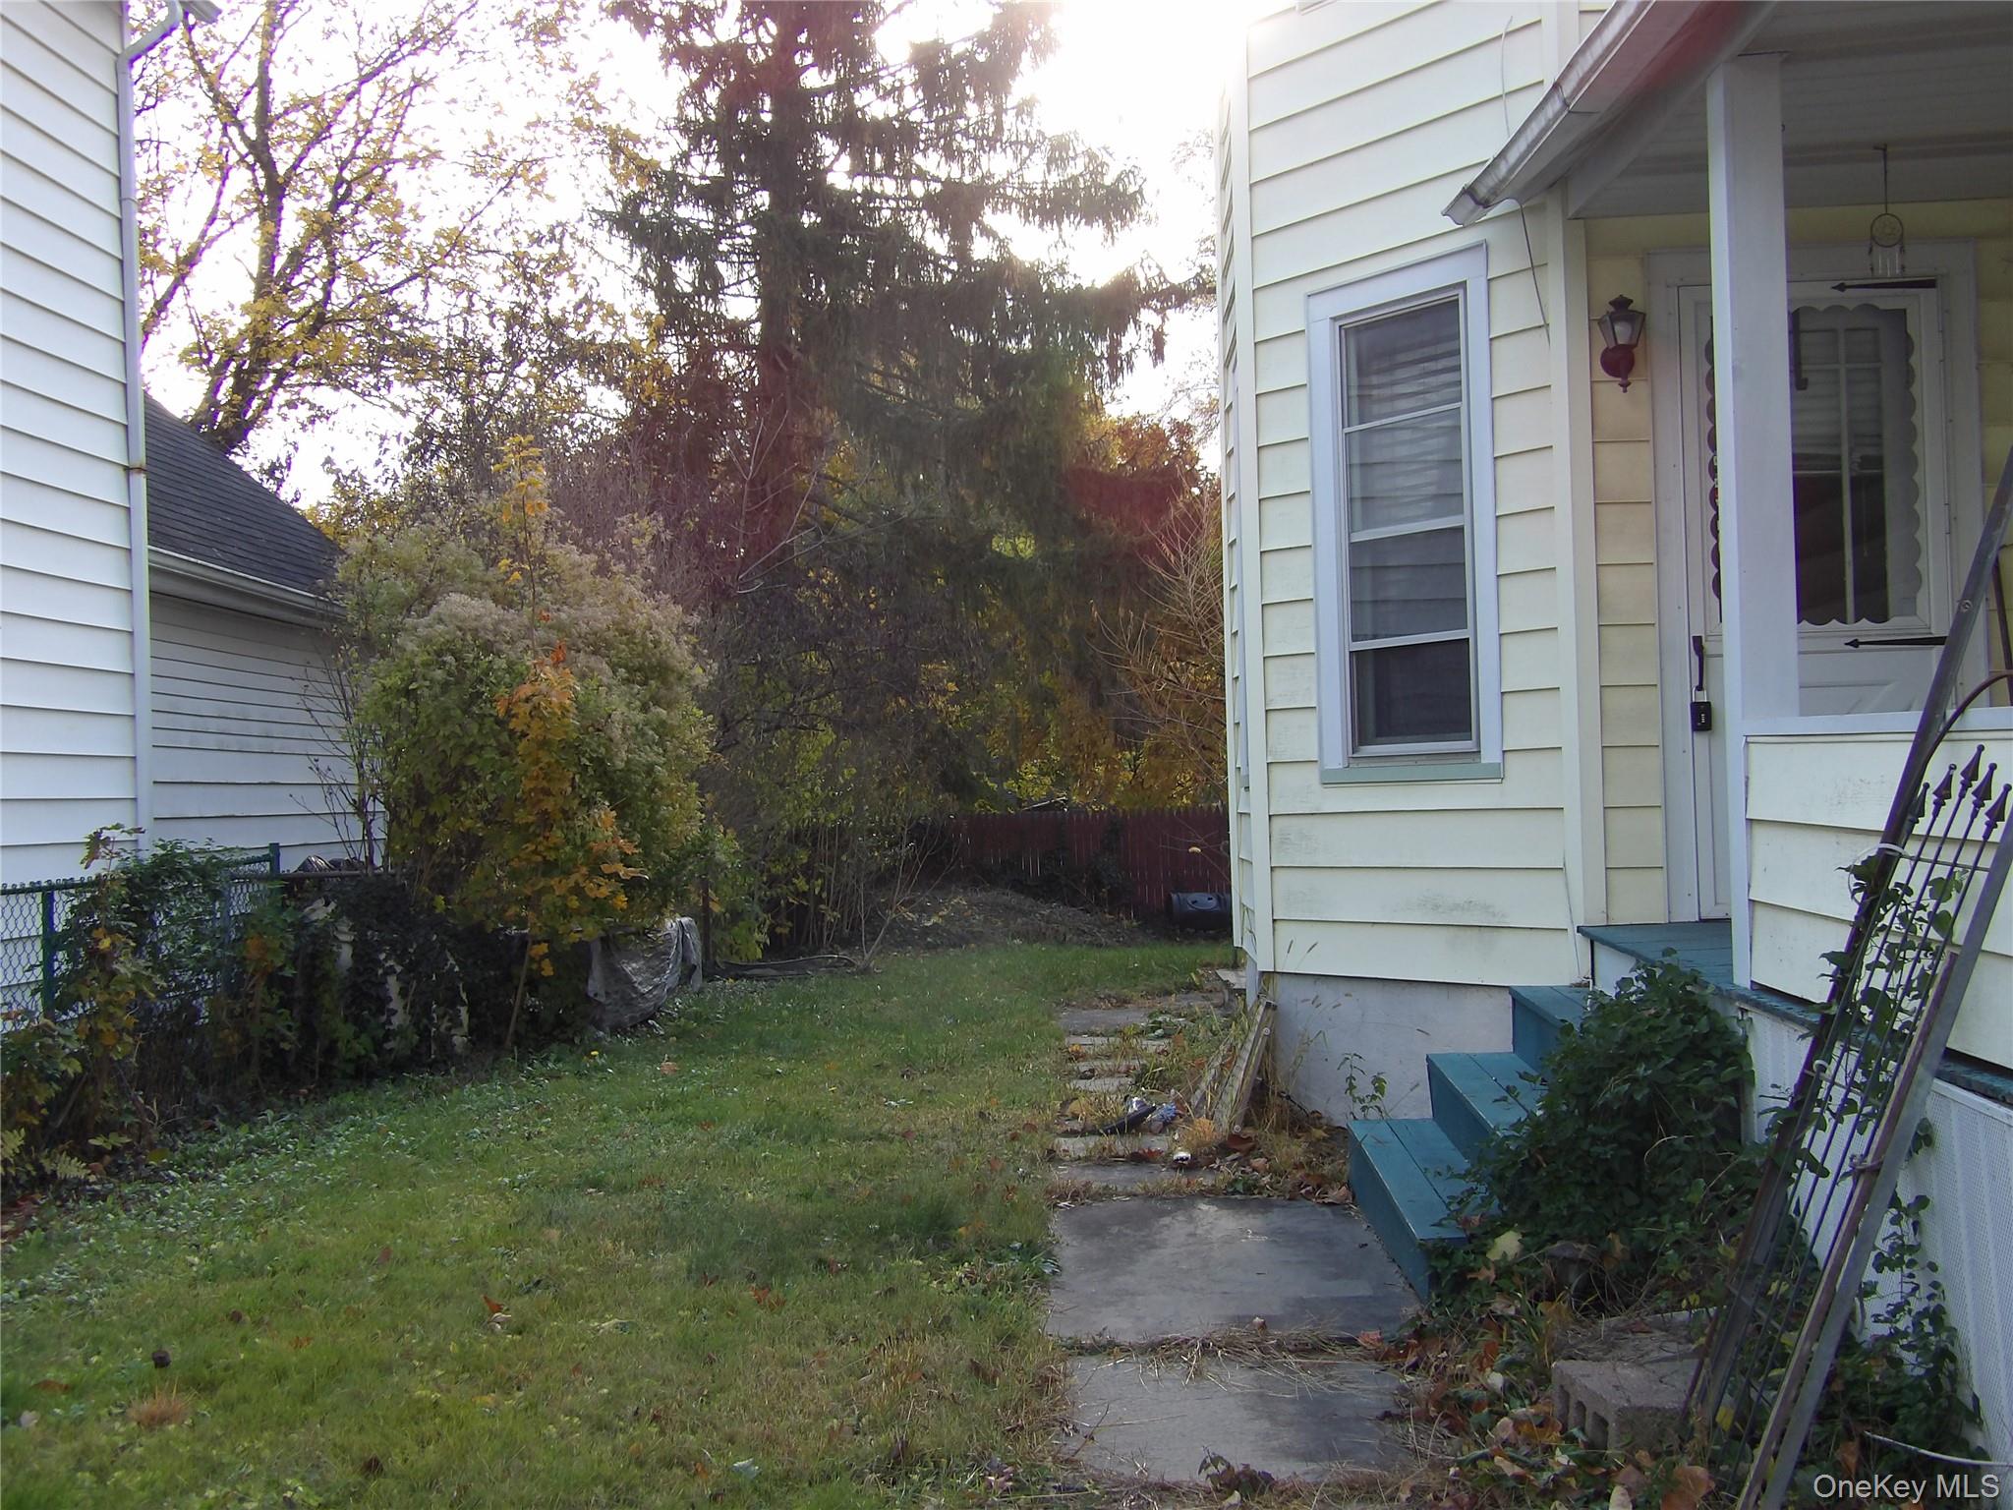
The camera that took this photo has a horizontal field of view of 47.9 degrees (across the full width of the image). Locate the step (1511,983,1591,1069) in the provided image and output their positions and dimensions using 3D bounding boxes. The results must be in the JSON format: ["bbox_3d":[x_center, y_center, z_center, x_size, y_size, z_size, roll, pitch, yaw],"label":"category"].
[{"bbox_3d":[1.755,0.881,6.588,0.275,0.210,1.620,-2,1,2],"label":"step"}]

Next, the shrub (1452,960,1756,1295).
[{"bbox_3d":[1.506,0.947,5.700,0.710,0.820,0.720,-2,-1,0],"label":"shrub"}]

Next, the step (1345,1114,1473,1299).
[{"bbox_3d":[1.229,1.310,6.588,0.280,0.190,1.620,-2,1,2],"label":"step"}]

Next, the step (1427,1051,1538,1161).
[{"bbox_3d":[1.488,1.103,6.588,0.280,0.210,1.620,-2,1,2],"label":"step"}]

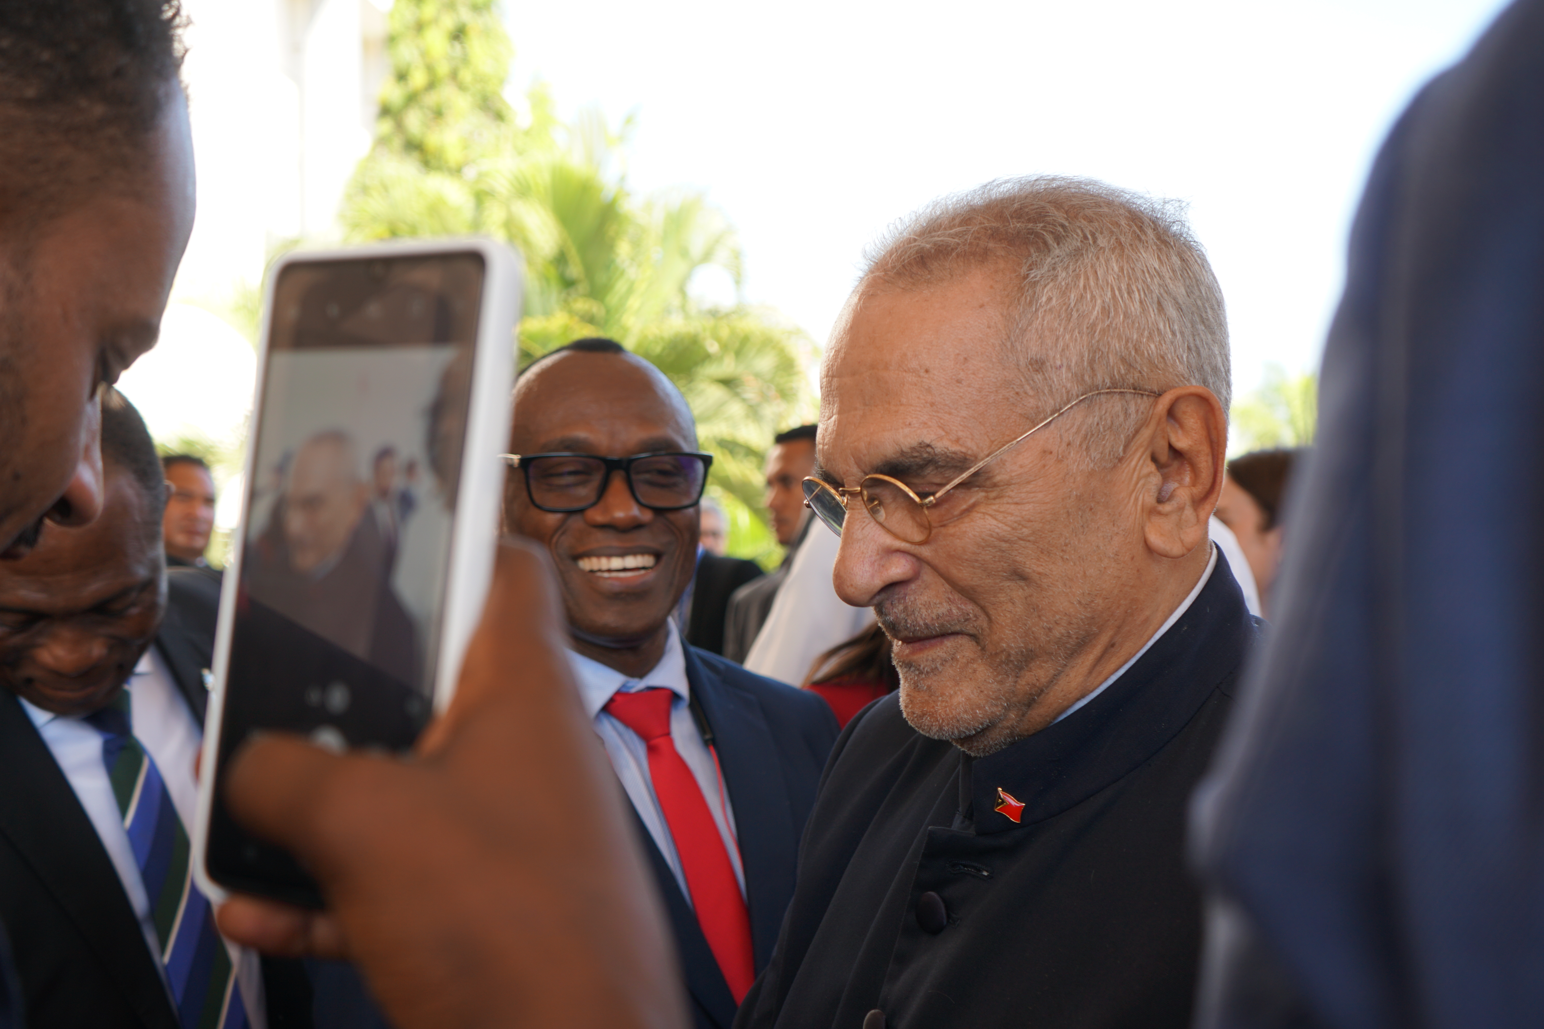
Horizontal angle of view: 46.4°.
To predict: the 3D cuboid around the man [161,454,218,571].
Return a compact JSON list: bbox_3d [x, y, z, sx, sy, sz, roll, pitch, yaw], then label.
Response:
[{"bbox_3d":[-1.420,0.730,4.400,0.500,1.730,0.300,0,0,-36],"label":"man"}]

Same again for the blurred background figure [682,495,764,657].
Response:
[{"bbox_3d":[-0.220,0.790,5.700,0.500,1.710,0.300,0,0,7],"label":"blurred background figure"}]

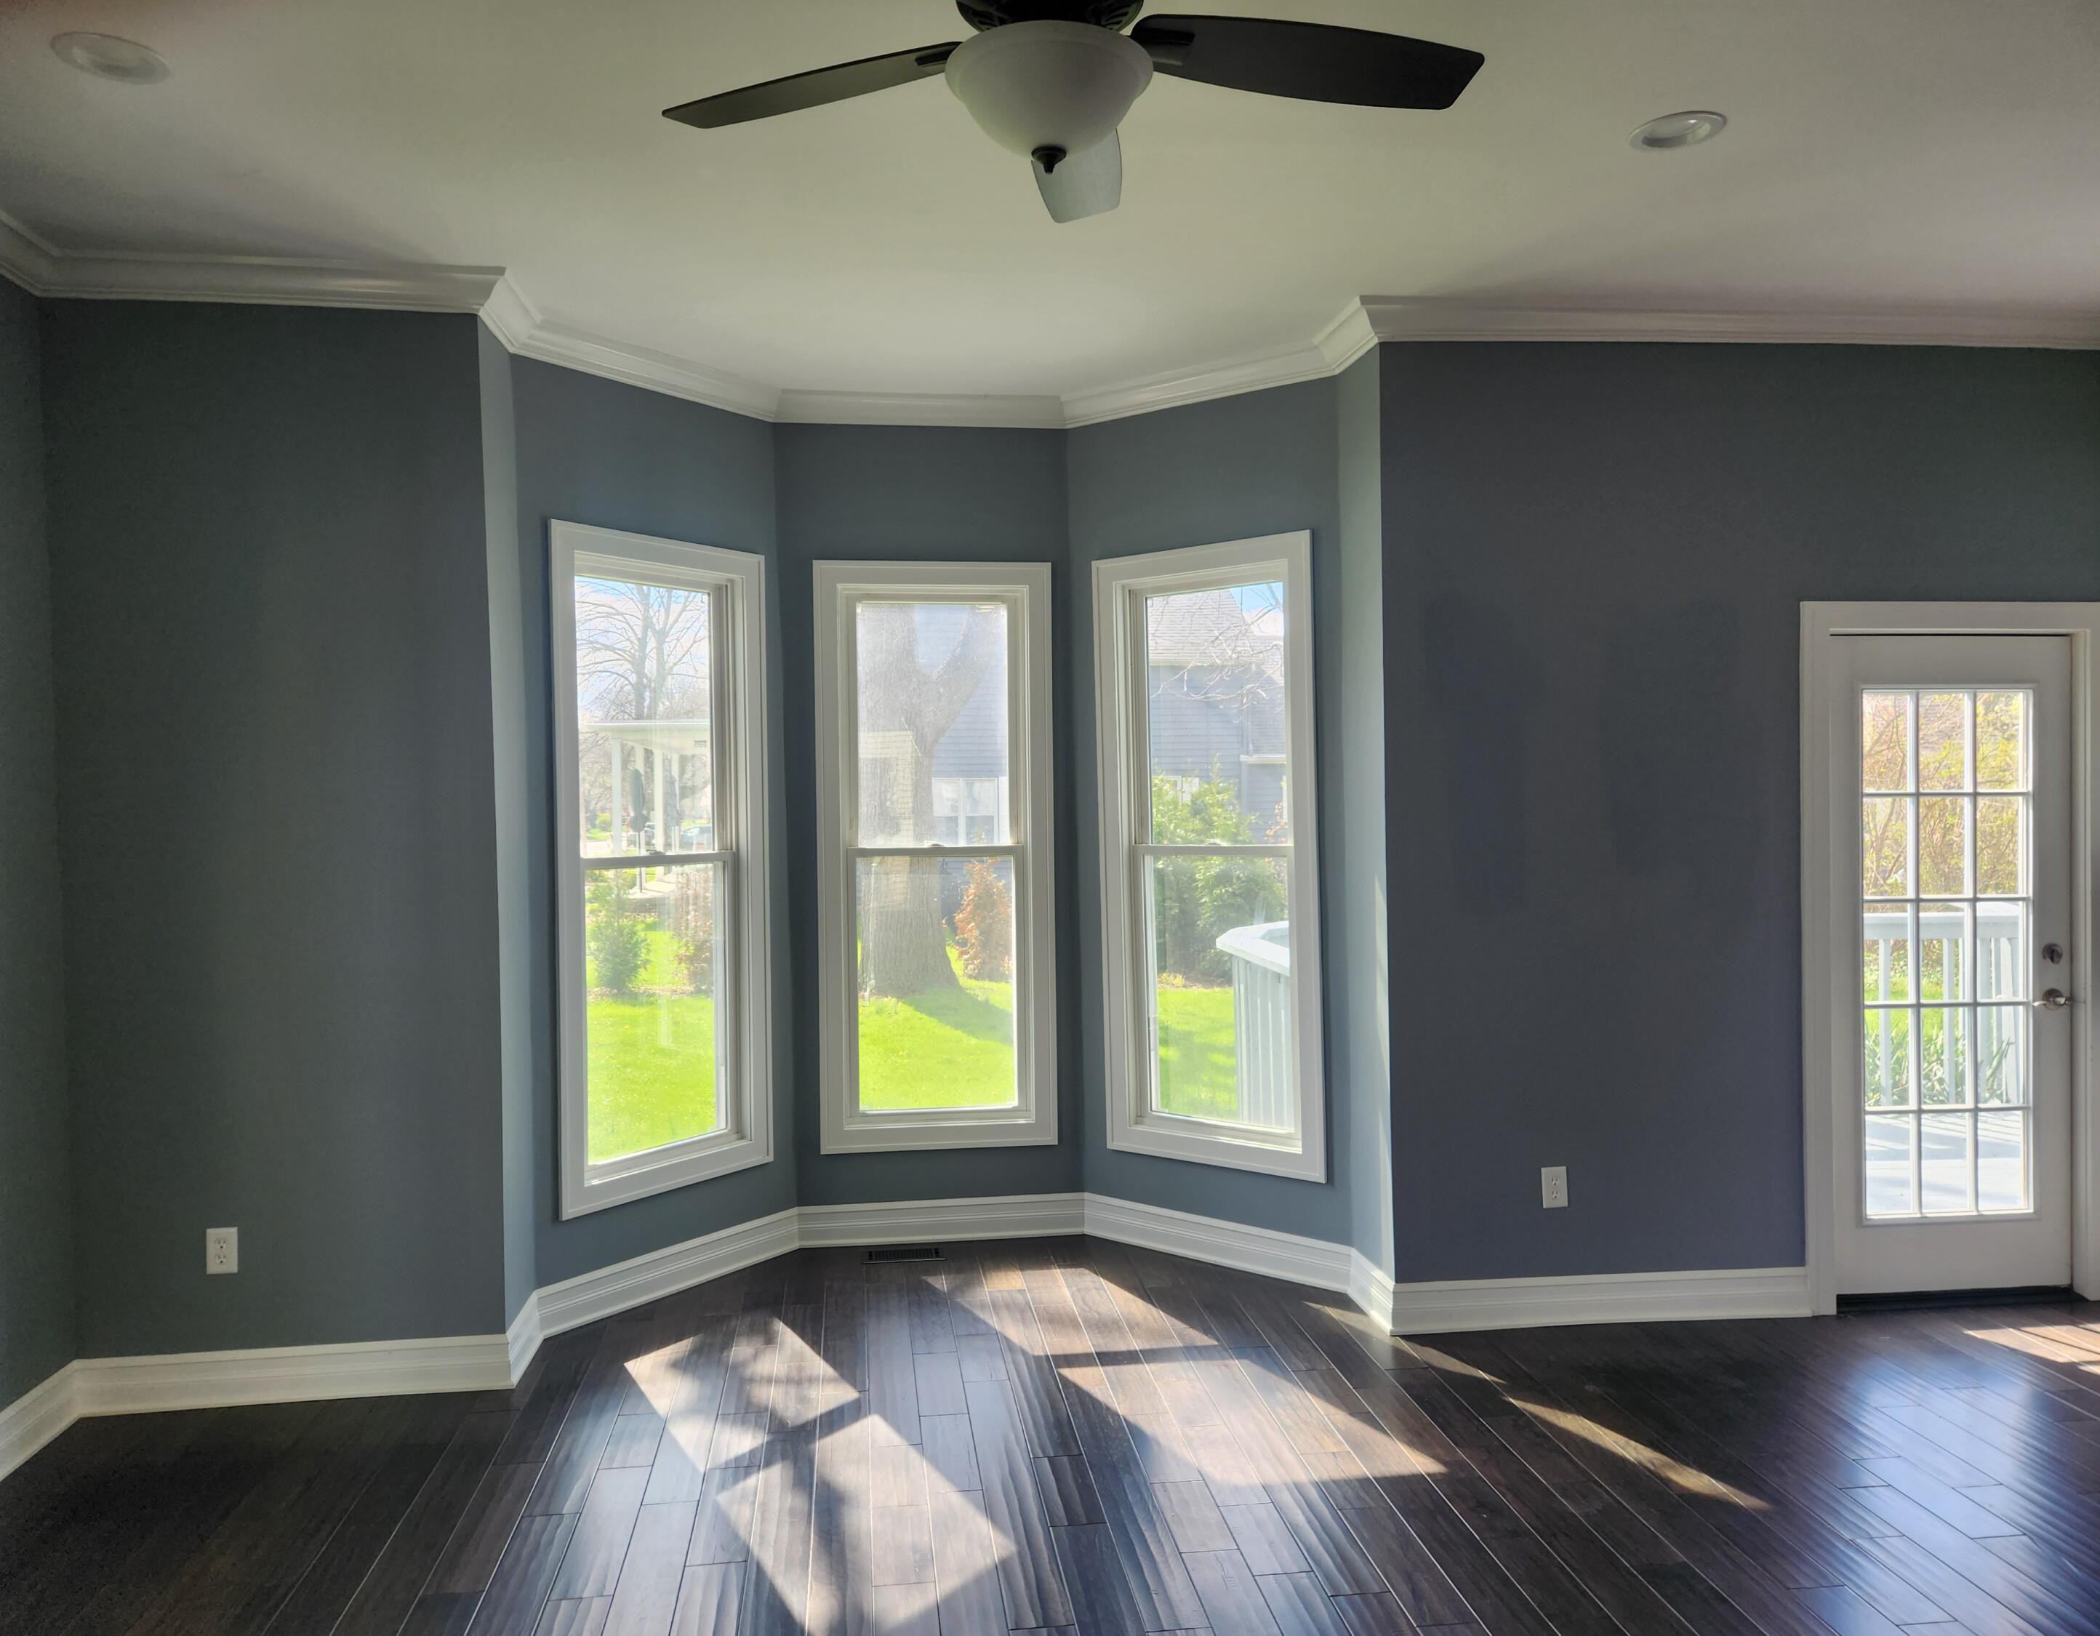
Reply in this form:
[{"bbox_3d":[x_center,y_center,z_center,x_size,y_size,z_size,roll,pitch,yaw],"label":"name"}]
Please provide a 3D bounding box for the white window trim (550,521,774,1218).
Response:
[{"bbox_3d":[-1.238,0.159,4.694,0.070,2.098,0.849,0,1,37],"label":"white window trim"}]

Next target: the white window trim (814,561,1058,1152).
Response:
[{"bbox_3d":[-0.403,0.138,5.195,0.849,2.098,0.070,-1,1,-7],"label":"white window trim"}]

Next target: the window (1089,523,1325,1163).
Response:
[{"bbox_3d":[0.545,0.129,4.996,0.872,2.126,0.100,0,1,38],"label":"window"}]

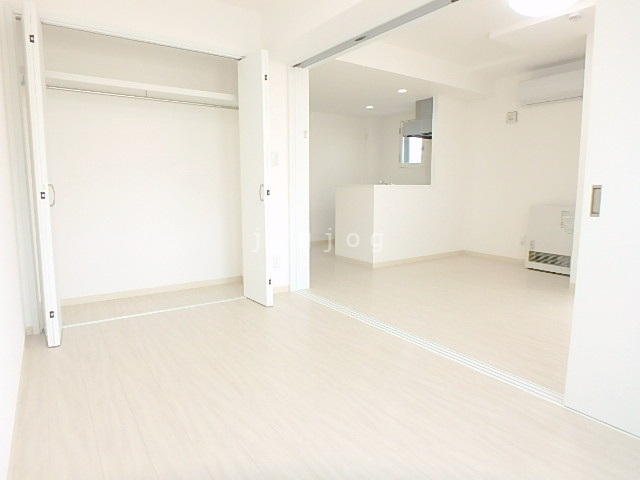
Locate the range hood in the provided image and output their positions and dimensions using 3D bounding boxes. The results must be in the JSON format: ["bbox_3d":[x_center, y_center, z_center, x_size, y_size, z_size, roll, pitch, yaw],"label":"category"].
[{"bbox_3d":[1.625,-1.722,5.585,0.600,0.468,0.600,-6,10,-35],"label":"range hood"}]

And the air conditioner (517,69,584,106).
[{"bbox_3d":[2.683,-1.692,4.380,0.250,0.285,0.795,-6,10,-35],"label":"air conditioner"}]

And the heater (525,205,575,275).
[{"bbox_3d":[2.758,-0.003,4.402,0.280,0.752,0.680,-6,10,-35],"label":"heater"}]

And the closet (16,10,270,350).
[{"bbox_3d":[-1.318,-0.465,3.101,1.638,2.059,1.007,-4,8,-32],"label":"closet"}]

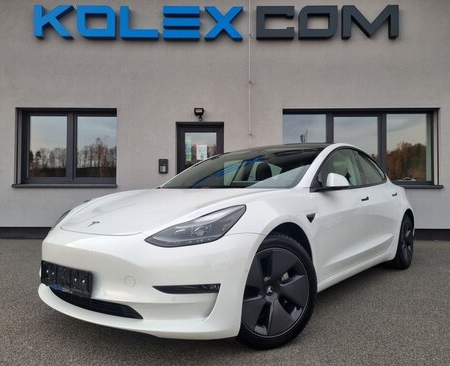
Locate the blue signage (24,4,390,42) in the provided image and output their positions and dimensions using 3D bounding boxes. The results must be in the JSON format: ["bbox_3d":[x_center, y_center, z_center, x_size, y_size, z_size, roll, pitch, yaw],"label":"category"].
[{"bbox_3d":[-0.172,-3.128,7.153,7.080,0.630,0.140,0,-2,0],"label":"blue signage"}]

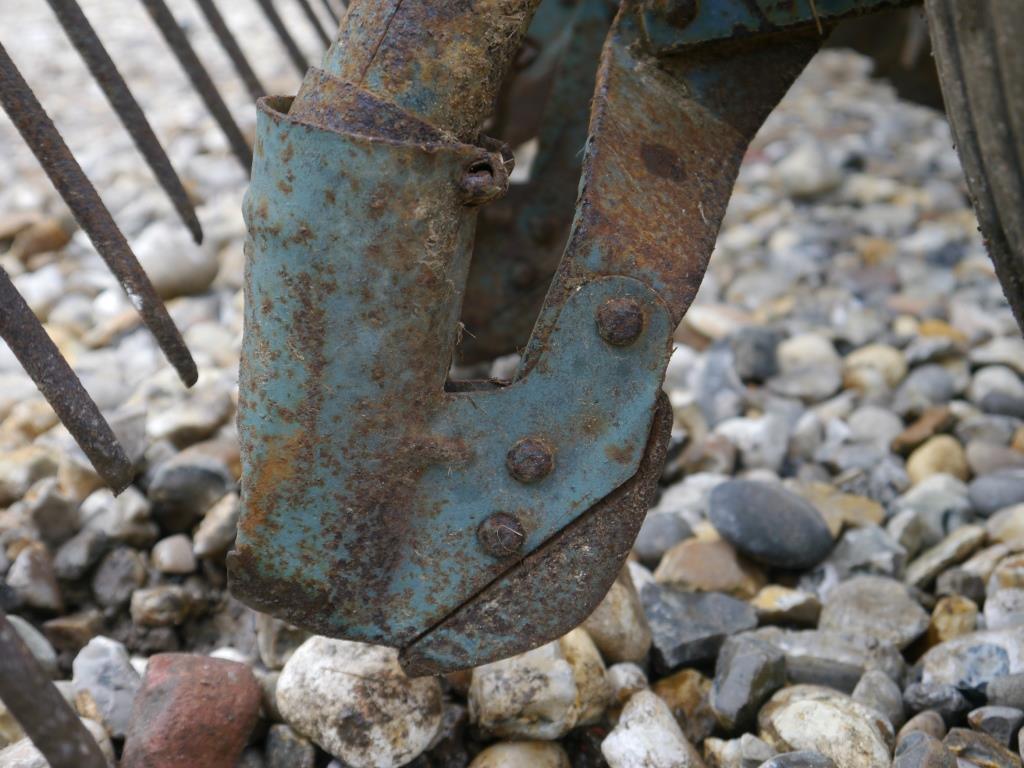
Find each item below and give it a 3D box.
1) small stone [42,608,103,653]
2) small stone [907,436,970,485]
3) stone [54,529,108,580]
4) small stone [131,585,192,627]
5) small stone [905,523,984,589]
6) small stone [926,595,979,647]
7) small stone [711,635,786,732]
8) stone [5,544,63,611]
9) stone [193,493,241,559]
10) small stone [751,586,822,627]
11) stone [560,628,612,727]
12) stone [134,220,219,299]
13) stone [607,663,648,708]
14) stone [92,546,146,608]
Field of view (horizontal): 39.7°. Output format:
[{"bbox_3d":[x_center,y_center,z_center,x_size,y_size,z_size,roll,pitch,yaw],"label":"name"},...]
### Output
[{"bbox_3d":[-0.193,0.109,0.627,0.027,0.015,0.022,0,22,0],"label":"small stone"},{"bbox_3d":[0.183,0.033,0.612,0.025,0.019,0.022,0,26,0],"label":"small stone"},{"bbox_3d":[-0.170,0.067,0.560,0.022,0.018,0.020,0,26,0],"label":"stone"},{"bbox_3d":[-0.133,0.084,0.537,0.023,0.015,0.018,0,22,0],"label":"small stone"},{"bbox_3d":[0.169,0.067,0.552,0.038,0.019,0.018,14,29,27],"label":"small stone"},{"bbox_3d":[0.158,0.084,0.507,0.017,0.016,0.017,0,26,0],"label":"small stone"},{"bbox_3d":[0.079,0.100,0.475,0.023,0.026,0.033,7,27,13],"label":"small stone"},{"bbox_3d":[-0.184,0.075,0.545,0.023,0.023,0.023,0,26,0],"label":"stone"},{"bbox_3d":[-0.117,0.055,0.567,0.018,0.022,0.030,14,29,27],"label":"stone"},{"bbox_3d":[0.102,0.083,0.525,0.027,0.017,0.021,0,26,0],"label":"small stone"},{"bbox_3d":[0.024,0.116,0.562,0.030,0.036,0.029,0,22,0],"label":"stone"},{"bbox_3d":[-0.196,-0.073,0.829,0.049,0.042,0.046,0,26,0],"label":"stone"},{"bbox_3d":[0.038,0.101,0.473,0.015,0.014,0.016,0,26,0],"label":"stone"},{"bbox_3d":[-0.185,0.091,0.671,0.025,0.027,0.023,0,22,0],"label":"stone"}]

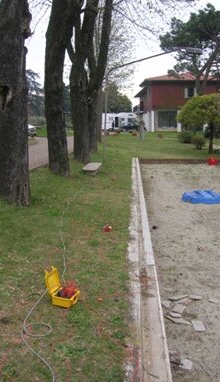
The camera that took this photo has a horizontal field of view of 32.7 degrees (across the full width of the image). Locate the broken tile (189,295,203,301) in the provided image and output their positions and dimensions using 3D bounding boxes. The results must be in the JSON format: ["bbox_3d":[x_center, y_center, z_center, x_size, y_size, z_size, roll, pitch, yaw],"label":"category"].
[{"bbox_3d":[0.848,1.033,3.659,0.125,0.018,0.085,0,10,0],"label":"broken tile"}]

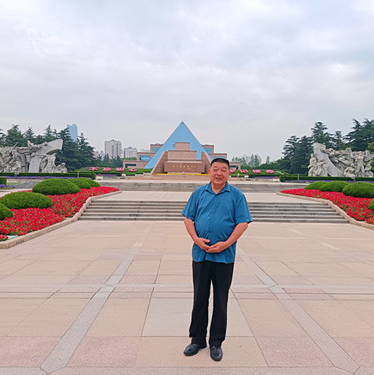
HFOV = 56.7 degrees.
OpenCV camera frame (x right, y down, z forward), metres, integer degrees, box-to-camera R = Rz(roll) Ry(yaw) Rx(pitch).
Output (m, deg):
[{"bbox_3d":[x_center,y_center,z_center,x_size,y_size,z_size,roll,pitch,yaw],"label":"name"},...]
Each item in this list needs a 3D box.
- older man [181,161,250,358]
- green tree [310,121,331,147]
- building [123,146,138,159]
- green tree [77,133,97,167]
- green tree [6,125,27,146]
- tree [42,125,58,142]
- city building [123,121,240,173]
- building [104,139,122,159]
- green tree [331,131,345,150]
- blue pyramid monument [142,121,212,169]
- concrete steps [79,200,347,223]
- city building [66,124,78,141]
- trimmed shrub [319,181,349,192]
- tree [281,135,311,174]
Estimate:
[{"bbox_3d":[0.272,0.609,3.088,0.610,1.733,0.400,1,1,11],"label":"older man"},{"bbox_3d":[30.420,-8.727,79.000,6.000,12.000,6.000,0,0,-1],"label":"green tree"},{"bbox_3d":[-103.525,-41.387,639.561,25.000,64.906,20.000,1,1,-1],"label":"building"},{"bbox_3d":[-28.077,-8.271,94.911,7.500,13.598,7.500,1,1,-1],"label":"green tree"},{"bbox_3d":[-39.342,-8.653,80.000,5.800,11.500,5.800,0,0,-1],"label":"green tree"},{"bbox_3d":[-37.536,-9.381,94.899,7.000,15.599,7.000,1,1,-1],"label":"tree"},{"bbox_3d":[-2.596,-20.508,180.000,60.000,28.500,46.000,0,0,-1],"label":"city building"},{"bbox_3d":[-123.051,-43.781,579.530,28.000,70.697,22.000,1,1,-1],"label":"building"},{"bbox_3d":[41.390,-8.037,94.904,6.500,14.727,6.500,1,1,-1],"label":"green tree"},{"bbox_3d":[-3.574,-21.442,177.000,36.000,25.000,32.000,0,0,-1],"label":"blue pyramid monument"},{"bbox_3d":[1.040,1.040,15.300,11.200,0.730,2.200,0,0,-1],"label":"concrete steps"},{"bbox_3d":[-748.340,-226.200,2260.000,64.000,370.000,58.000,0,1,0],"label":"city building"},{"bbox_3d":[9.766,-0.046,22.800,2.150,0.780,2.100,0,0,-1],"label":"trimmed shrub"},{"bbox_3d":[23.056,-6.885,73.000,6.200,8.600,6.000,0,0,-1],"label":"tree"}]

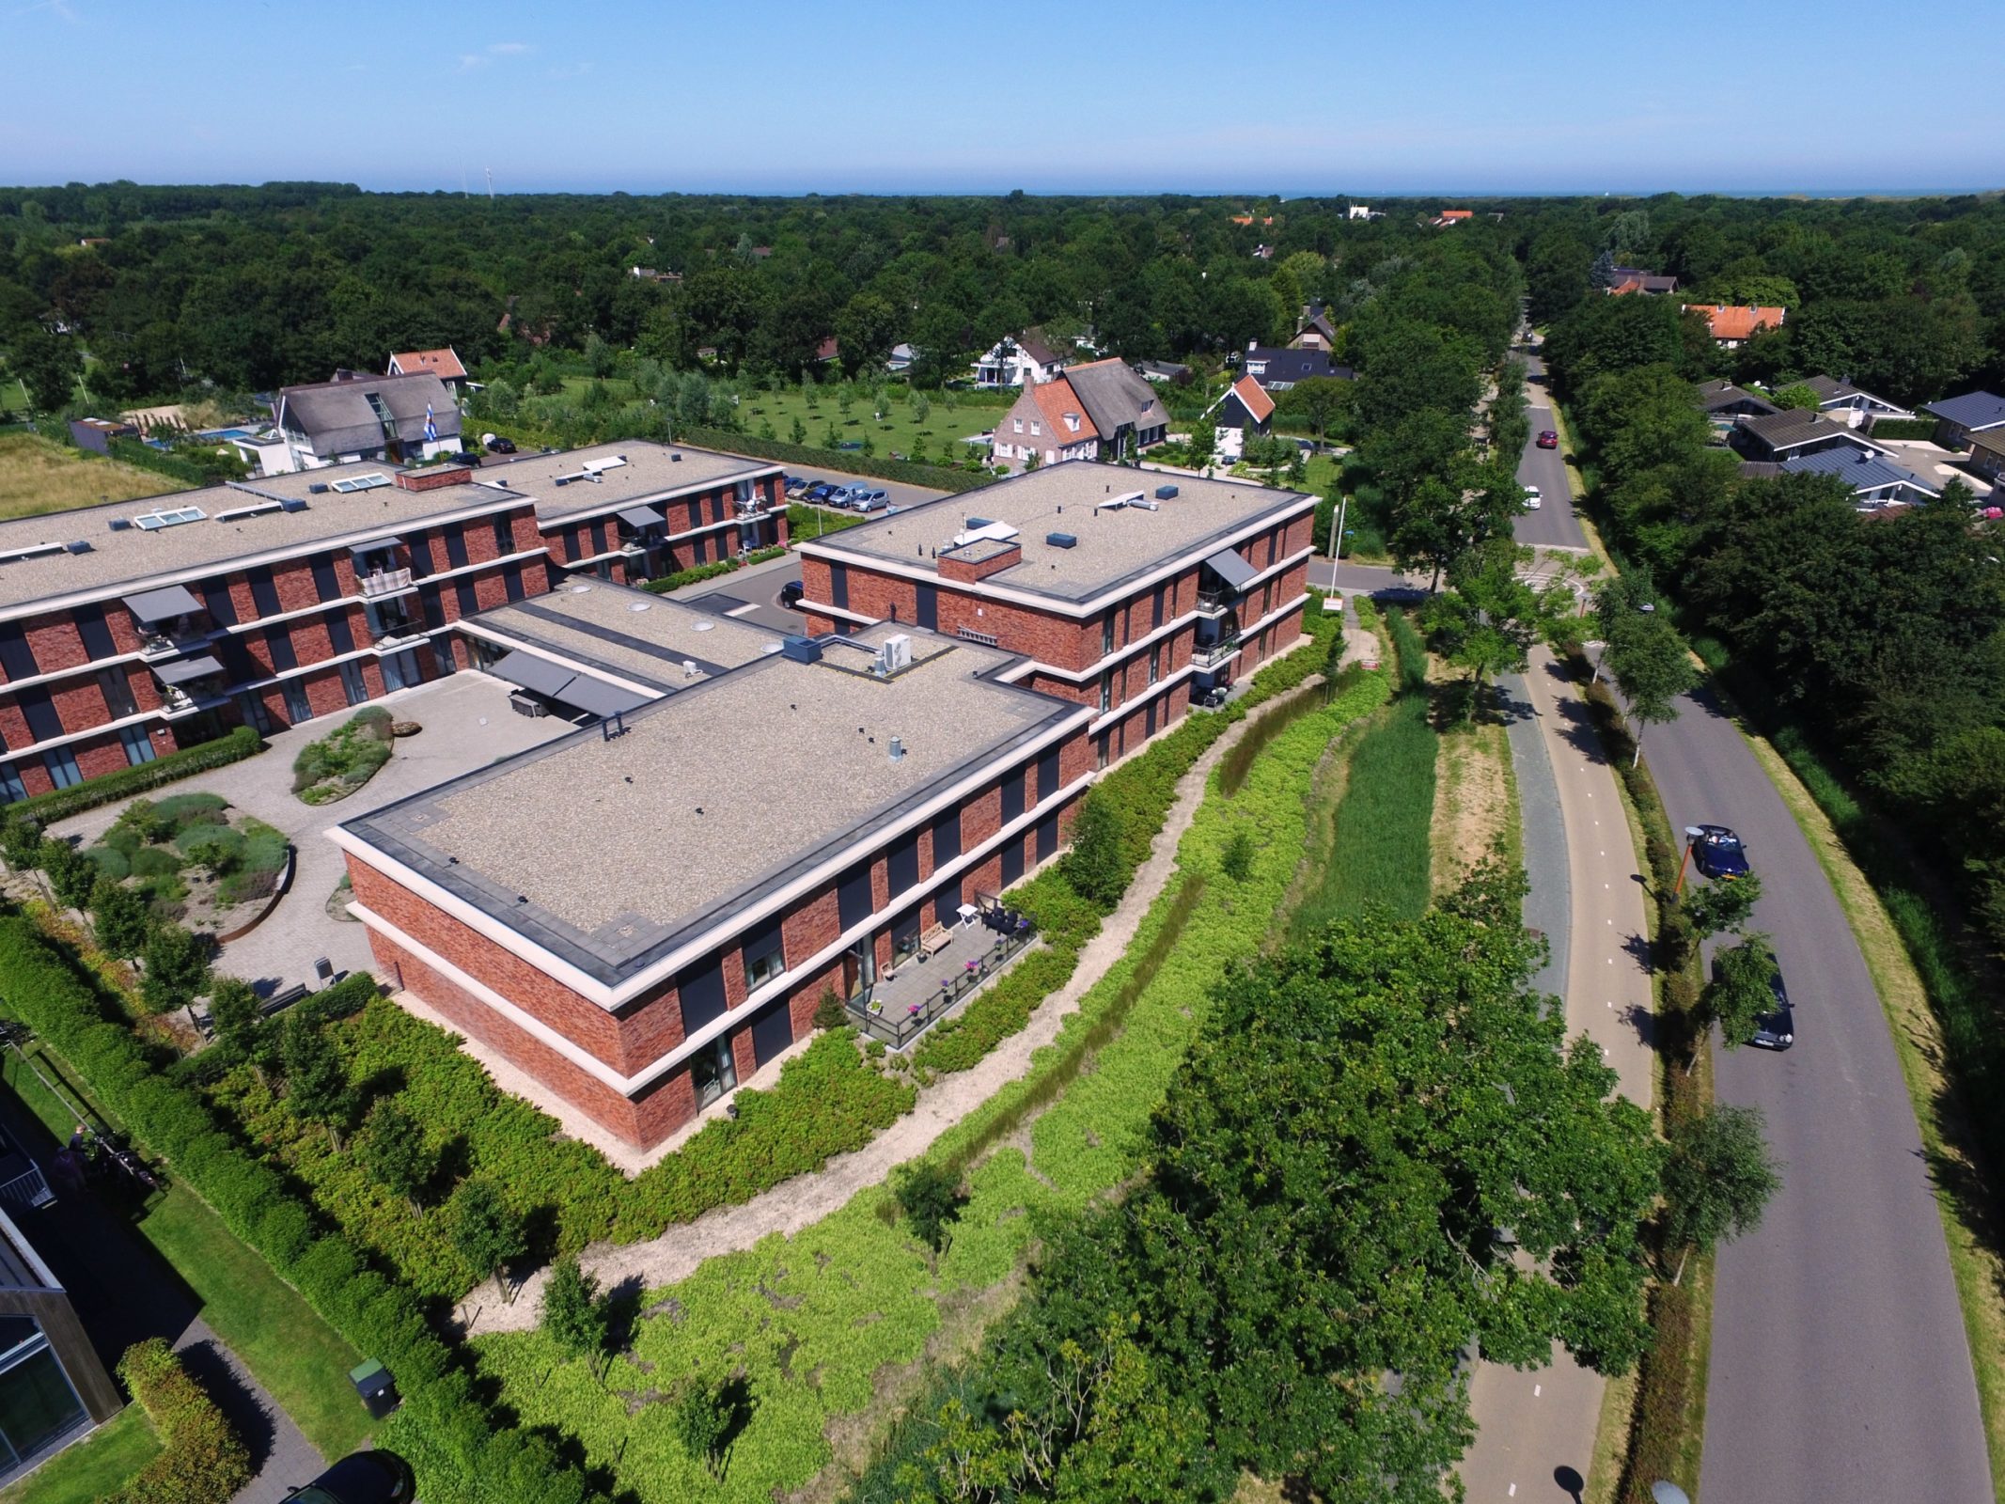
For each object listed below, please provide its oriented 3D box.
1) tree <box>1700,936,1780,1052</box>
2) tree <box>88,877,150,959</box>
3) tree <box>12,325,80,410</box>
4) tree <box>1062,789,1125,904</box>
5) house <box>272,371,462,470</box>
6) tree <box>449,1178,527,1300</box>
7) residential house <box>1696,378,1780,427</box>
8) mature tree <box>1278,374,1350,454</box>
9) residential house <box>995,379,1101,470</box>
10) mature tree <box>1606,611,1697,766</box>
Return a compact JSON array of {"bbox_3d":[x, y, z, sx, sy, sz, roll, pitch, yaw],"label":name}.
[{"bbox_3d":[22.879,8.150,36.389,2.300,5.700,2.300,0,26,0],"label":"tree"},{"bbox_3d":[-30.842,6.479,40.902,2.000,4.550,2.000,0,26,0],"label":"tree"},{"bbox_3d":[-126.800,-50.712,154.617,7.800,10.400,7.800,0,26,0],"label":"tree"},{"bbox_3d":[3.746,4.170,47.327,2.540,5.850,2.540,0,26,0],"label":"tree"},{"bbox_3d":[-69.200,-36.095,126.700,9.300,8.600,16.200,20,32,35],"label":"house"},{"bbox_3d":[-13.487,13.068,30.665,1.830,4.350,1.830,0,26,0],"label":"tree"},{"bbox_3d":[92.920,-44.426,149.085,9.600,4.650,16.180,9,27,17],"label":"residential house"},{"bbox_3d":[36.100,-38.542,132.516,8.200,7.900,8.200,0,26,0],"label":"mature tree"},{"bbox_3d":[4.988,-36.072,126.952,8.500,8.900,8.400,16,30,29],"label":"residential house"},{"bbox_3d":[31.693,-2.850,56.620,4.100,7.900,4.100,0,26,0],"label":"mature tree"}]

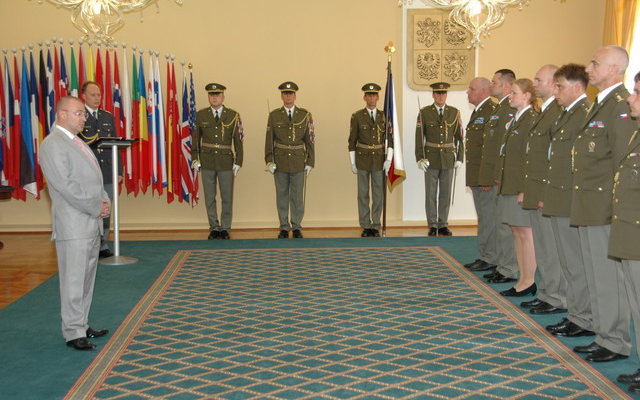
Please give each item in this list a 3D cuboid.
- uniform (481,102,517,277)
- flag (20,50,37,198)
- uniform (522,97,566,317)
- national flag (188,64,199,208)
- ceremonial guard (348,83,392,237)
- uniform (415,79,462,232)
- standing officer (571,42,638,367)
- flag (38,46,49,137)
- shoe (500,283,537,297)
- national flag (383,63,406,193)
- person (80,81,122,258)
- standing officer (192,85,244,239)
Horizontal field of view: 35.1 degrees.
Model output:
[{"bbox_3d":[1.576,-0.086,8.868,0.340,1.615,0.520,-1,4,-10],"label":"uniform"},{"bbox_3d":[-3.641,-0.952,12.683,0.219,1.816,0.220,-1,5,-2],"label":"flag"},{"bbox_3d":[1.667,0.034,7.507,0.340,1.579,0.520,-1,5,-8],"label":"uniform"},{"bbox_3d":[-1.646,-0.838,13.229,0.170,1.851,0.220,-1,4,-2],"label":"national flag"},{"bbox_3d":[0.620,-0.487,12.553,0.540,1.902,0.360,-1,4,-2],"label":"ceremonial guard"},{"bbox_3d":[1.461,-0.512,12.485,0.580,1.874,0.360,-1,5,-2],"label":"uniform"},{"bbox_3d":[1.712,0.015,6.042,0.360,1.851,0.540,-1,5,-8],"label":"standing officer"},{"bbox_3d":[-3.460,-1.008,12.685,0.144,1.804,0.200,-1,5,-2],"label":"flag"},{"bbox_3d":[1.599,0.723,8.148,0.275,0.105,0.095,-1,5,-4],"label":"shoe"},{"bbox_3d":[0.918,-0.896,12.484,0.310,1.611,0.200,-1,4,-2],"label":"national flag"},{"bbox_3d":[-2.341,-0.317,10.828,0.530,1.887,0.350,-3,5,-26],"label":"person"},{"bbox_3d":[-1.257,-0.477,12.540,0.600,1.919,0.370,-1,4,-2],"label":"standing officer"}]

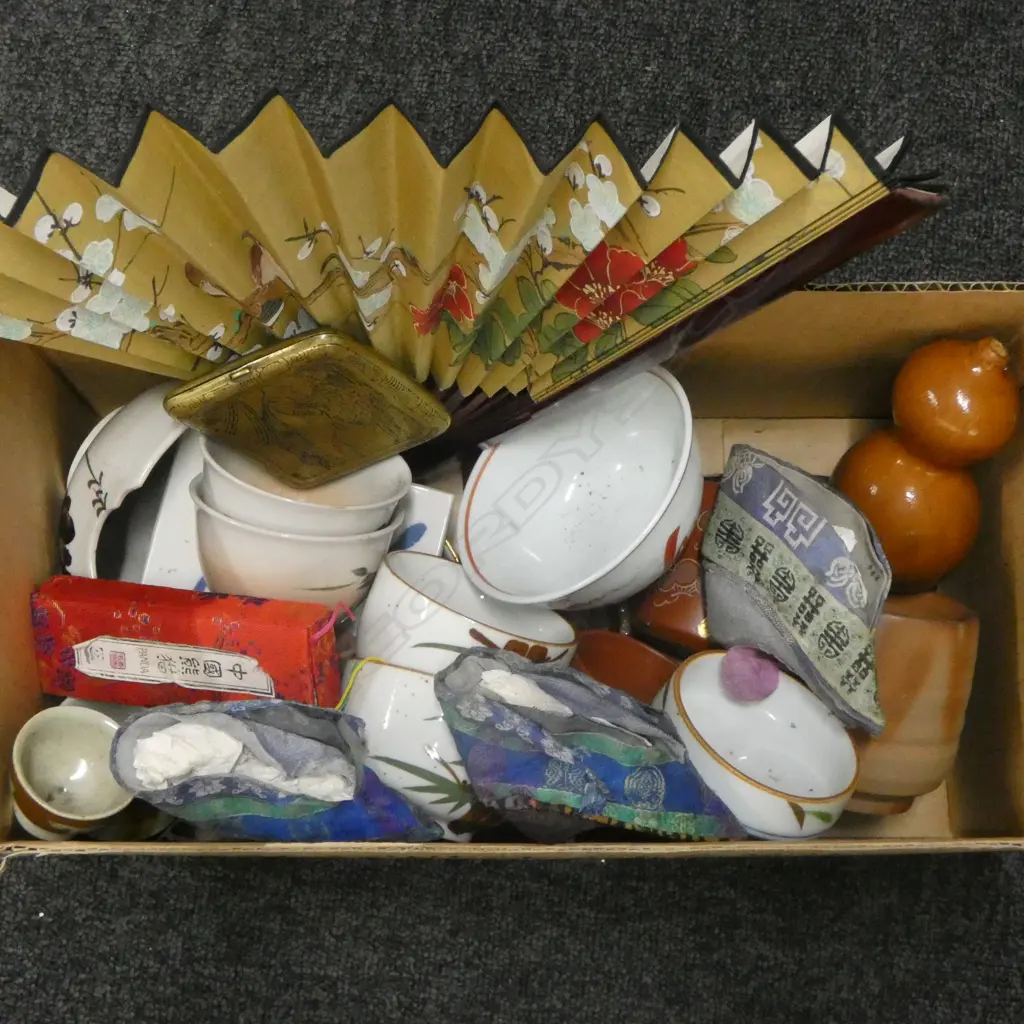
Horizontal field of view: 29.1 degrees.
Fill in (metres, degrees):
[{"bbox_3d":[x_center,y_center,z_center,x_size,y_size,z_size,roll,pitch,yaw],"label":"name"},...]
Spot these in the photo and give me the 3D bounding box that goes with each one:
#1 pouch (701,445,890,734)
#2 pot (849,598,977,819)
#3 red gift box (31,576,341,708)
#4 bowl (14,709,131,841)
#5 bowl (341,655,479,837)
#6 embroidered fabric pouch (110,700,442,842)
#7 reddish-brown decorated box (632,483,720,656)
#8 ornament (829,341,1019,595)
[{"bbox_3d":[0.116,0.035,0.800,0.075,0.032,0.118,-38,83,13],"label":"pouch"},{"bbox_3d":[0.159,0.084,0.852,0.070,0.070,0.088,8,99,-1],"label":"pot"},{"bbox_3d":[-0.130,0.056,0.790,0.122,0.026,0.043,6,110,18],"label":"red gift box"},{"bbox_3d":[-0.175,0.108,0.780,0.046,0.038,0.046,9,55,-13],"label":"bowl"},{"bbox_3d":[-0.030,0.100,0.810,0.087,0.087,0.067,8,87,0],"label":"bowl"},{"bbox_3d":[-0.095,0.099,0.770,0.112,0.070,0.040,4,64,15],"label":"embroidered fabric pouch"},{"bbox_3d":[0.079,0.023,0.850,0.070,0.065,0.070,-8,46,-14],"label":"reddish-brown decorated box"},{"bbox_3d":[0.174,-0.021,0.820,0.061,0.061,0.115,14,121,-8],"label":"ornament"}]

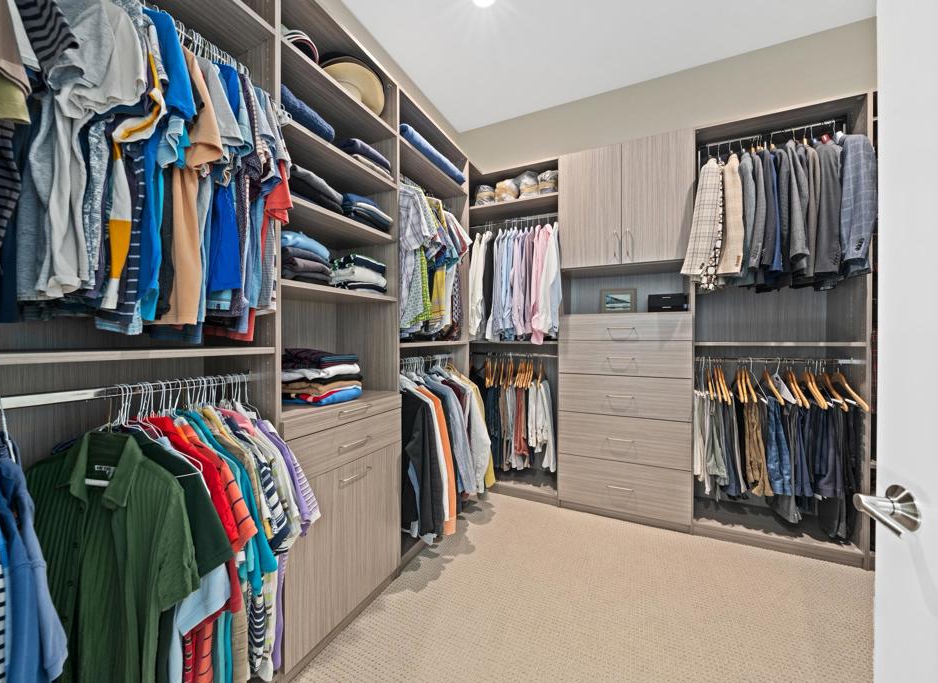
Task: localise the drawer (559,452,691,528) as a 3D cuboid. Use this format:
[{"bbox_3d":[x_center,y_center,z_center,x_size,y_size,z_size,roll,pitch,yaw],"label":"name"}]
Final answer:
[{"bbox_3d":[1.054,0.945,2.361,0.775,0.328,0.370,0,0,25],"label":"drawer"}]

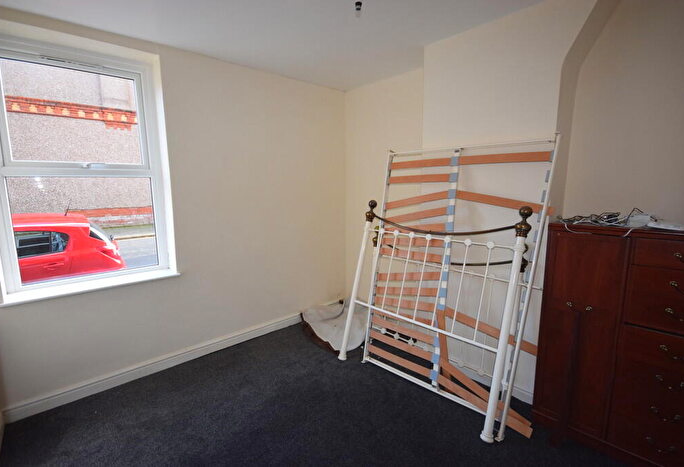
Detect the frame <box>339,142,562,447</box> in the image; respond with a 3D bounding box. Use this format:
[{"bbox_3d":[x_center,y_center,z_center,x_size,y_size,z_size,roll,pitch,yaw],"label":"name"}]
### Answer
[{"bbox_3d":[0.639,0.261,2.365,0.542,1.860,1.377,-9,13,-43],"label":"frame"}]

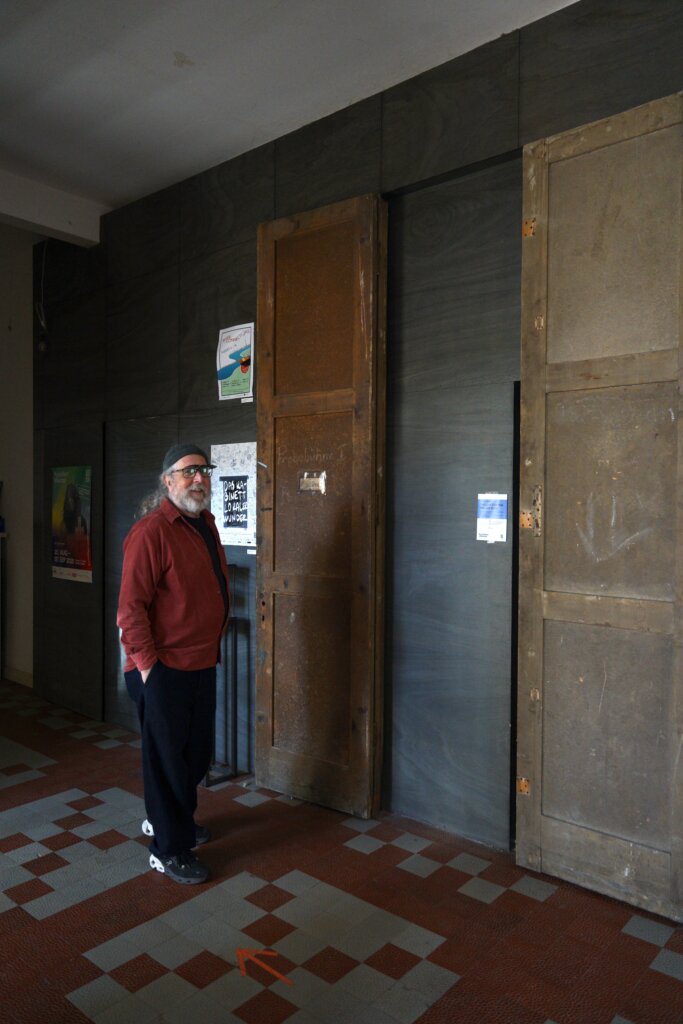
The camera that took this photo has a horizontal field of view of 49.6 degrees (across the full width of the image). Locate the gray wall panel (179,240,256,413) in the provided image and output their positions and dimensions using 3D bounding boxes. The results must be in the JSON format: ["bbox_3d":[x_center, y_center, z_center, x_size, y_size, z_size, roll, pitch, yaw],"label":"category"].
[{"bbox_3d":[-0.683,-1.089,4.390,0.861,0.962,0.030,1,1,40],"label":"gray wall panel"}]

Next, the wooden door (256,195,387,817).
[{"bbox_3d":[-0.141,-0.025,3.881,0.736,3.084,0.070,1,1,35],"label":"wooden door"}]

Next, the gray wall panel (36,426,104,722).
[{"bbox_3d":[-2.058,0.420,5.583,1.038,2.116,0.030,1,1,40],"label":"gray wall panel"}]

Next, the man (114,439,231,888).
[{"bbox_3d":[-0.719,0.616,3.296,0.500,1.815,0.540,1,1,19],"label":"man"}]

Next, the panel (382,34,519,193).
[{"bbox_3d":[0.484,-1.800,3.385,0.730,0.489,0.030,1,1,40],"label":"panel"}]

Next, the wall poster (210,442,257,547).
[{"bbox_3d":[-0.631,-0.102,4.332,0.418,0.591,0.010,1,1,40],"label":"wall poster"}]

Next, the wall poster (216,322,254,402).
[{"bbox_3d":[-0.615,-0.869,4.308,0.297,0.420,0.010,1,1,40],"label":"wall poster"}]

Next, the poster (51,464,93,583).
[{"bbox_3d":[-2.019,0.087,5.519,0.573,0.848,0.010,1,1,40],"label":"poster"}]

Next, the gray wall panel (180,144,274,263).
[{"bbox_3d":[-0.680,-1.811,4.378,0.861,0.482,0.030,1,1,40],"label":"gray wall panel"}]

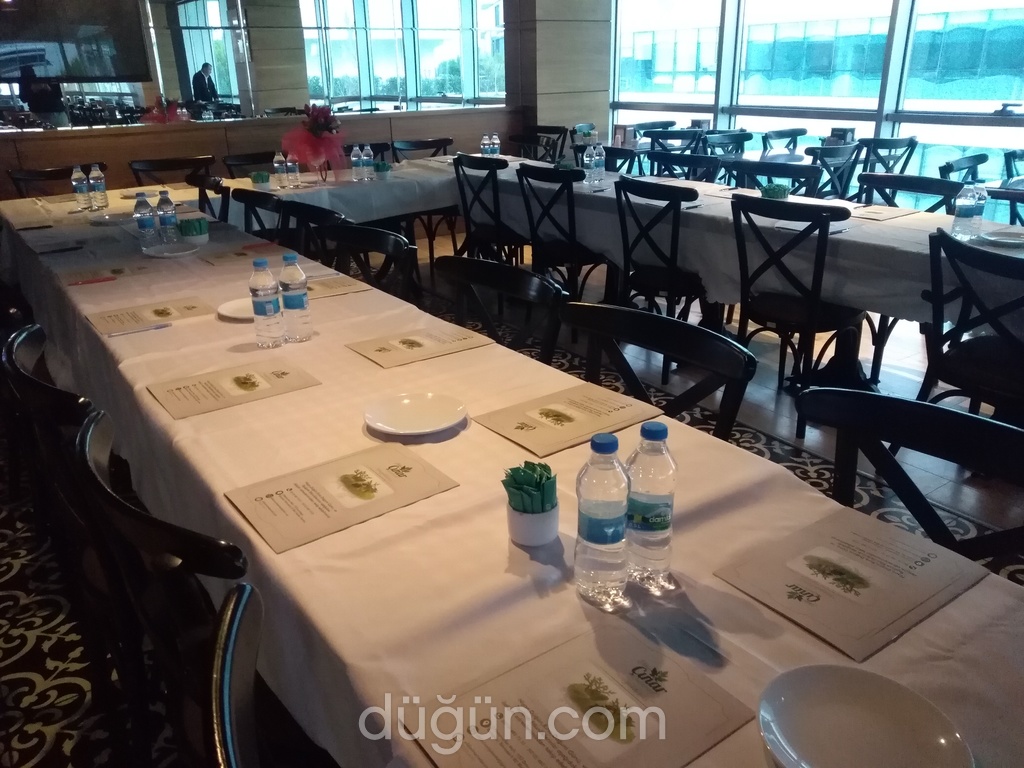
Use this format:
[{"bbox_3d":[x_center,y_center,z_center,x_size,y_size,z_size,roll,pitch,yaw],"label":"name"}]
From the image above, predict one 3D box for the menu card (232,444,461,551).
[{"bbox_3d":[-0.261,0.165,1.202,0.298,0.005,0.205,-16,27,-34],"label":"menu card"}]

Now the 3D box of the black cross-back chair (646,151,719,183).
[{"bbox_3d":[0.870,-0.922,4.713,0.520,0.885,0.500,-16,27,-34],"label":"black cross-back chair"}]

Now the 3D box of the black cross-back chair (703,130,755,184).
[{"bbox_3d":[1.878,-1.487,6.089,0.500,0.885,0.520,-14,25,-29],"label":"black cross-back chair"}]

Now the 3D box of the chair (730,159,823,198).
[{"bbox_3d":[1.286,-0.676,4.014,0.465,0.895,0.485,18,28,38],"label":"chair"}]

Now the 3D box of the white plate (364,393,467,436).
[{"bbox_3d":[-0.177,0.059,1.434,0.192,0.022,0.192,-1,22,0],"label":"white plate"}]

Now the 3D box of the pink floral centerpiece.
[{"bbox_3d":[-1.179,-1.417,4.564,0.390,0.450,0.360,-16,27,-33],"label":"pink floral centerpiece"}]

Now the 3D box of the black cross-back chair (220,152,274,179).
[{"bbox_3d":[-1.496,-1.069,5.157,0.500,0.885,0.520,-19,28,-38],"label":"black cross-back chair"}]

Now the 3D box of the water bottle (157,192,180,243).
[{"bbox_3d":[-1.431,-0.692,3.200,0.066,0.218,0.066,-1,22,0],"label":"water bottle"}]

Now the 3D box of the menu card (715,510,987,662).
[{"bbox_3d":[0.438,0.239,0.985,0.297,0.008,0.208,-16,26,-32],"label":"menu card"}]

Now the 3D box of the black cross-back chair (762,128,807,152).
[{"bbox_3d":[2.377,-1.573,6.288,0.500,0.885,0.520,-17,27,-35],"label":"black cross-back chair"}]

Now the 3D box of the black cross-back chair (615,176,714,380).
[{"bbox_3d":[0.781,-0.514,3.629,0.495,0.885,0.485,-15,26,-31],"label":"black cross-back chair"}]

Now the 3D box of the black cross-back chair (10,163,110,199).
[{"bbox_3d":[-2.485,-0.774,4.417,0.485,0.885,0.495,-15,26,-31],"label":"black cross-back chair"}]

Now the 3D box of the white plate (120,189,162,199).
[{"bbox_3d":[-2.074,-1.063,4.303,0.195,0.022,0.195,-16,26,-33],"label":"white plate"}]

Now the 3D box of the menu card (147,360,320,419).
[{"bbox_3d":[-0.584,0.002,1.620,0.298,0.005,0.205,-17,27,-34],"label":"menu card"}]

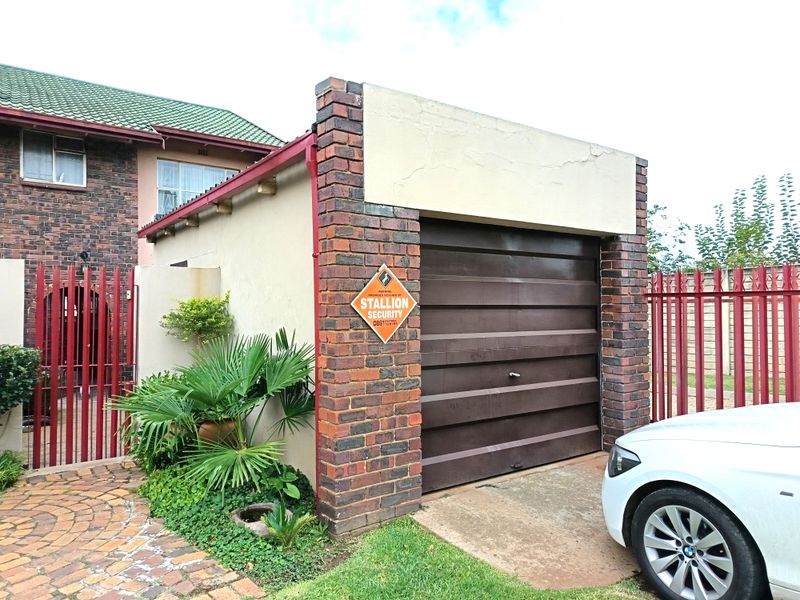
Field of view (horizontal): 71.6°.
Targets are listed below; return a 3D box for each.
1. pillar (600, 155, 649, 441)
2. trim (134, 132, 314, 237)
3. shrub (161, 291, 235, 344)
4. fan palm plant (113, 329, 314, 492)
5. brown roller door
[{"bbox_3d":[2.246,0.046,5.586,0.460,2.930,0.250,0,-2,-35],"label":"pillar"},{"bbox_3d":[-2.368,-1.062,6.368,0.120,0.140,6.200,0,-2,-35],"label":"trim"},{"bbox_3d":[-1.948,0.193,5.358,0.600,0.570,0.660,0,-2,-35],"label":"shrub"},{"bbox_3d":[-1.534,0.870,4.432,1.050,1.250,1.600,0,-2,-35],"label":"fan palm plant"},{"bbox_3d":[0.994,0.439,4.841,2.400,2.120,0.080,0,-2,-35],"label":"brown roller door"}]

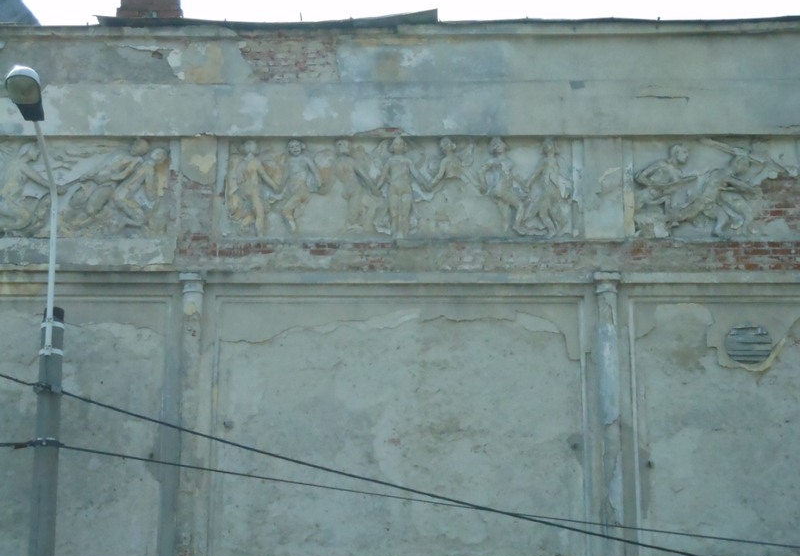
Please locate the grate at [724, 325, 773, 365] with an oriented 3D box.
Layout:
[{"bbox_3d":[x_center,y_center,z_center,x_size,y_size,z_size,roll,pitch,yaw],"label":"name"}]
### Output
[{"bbox_3d":[3.403,0.647,22.100,0.460,0.445,0.070,0,-25,1],"label":"grate"}]

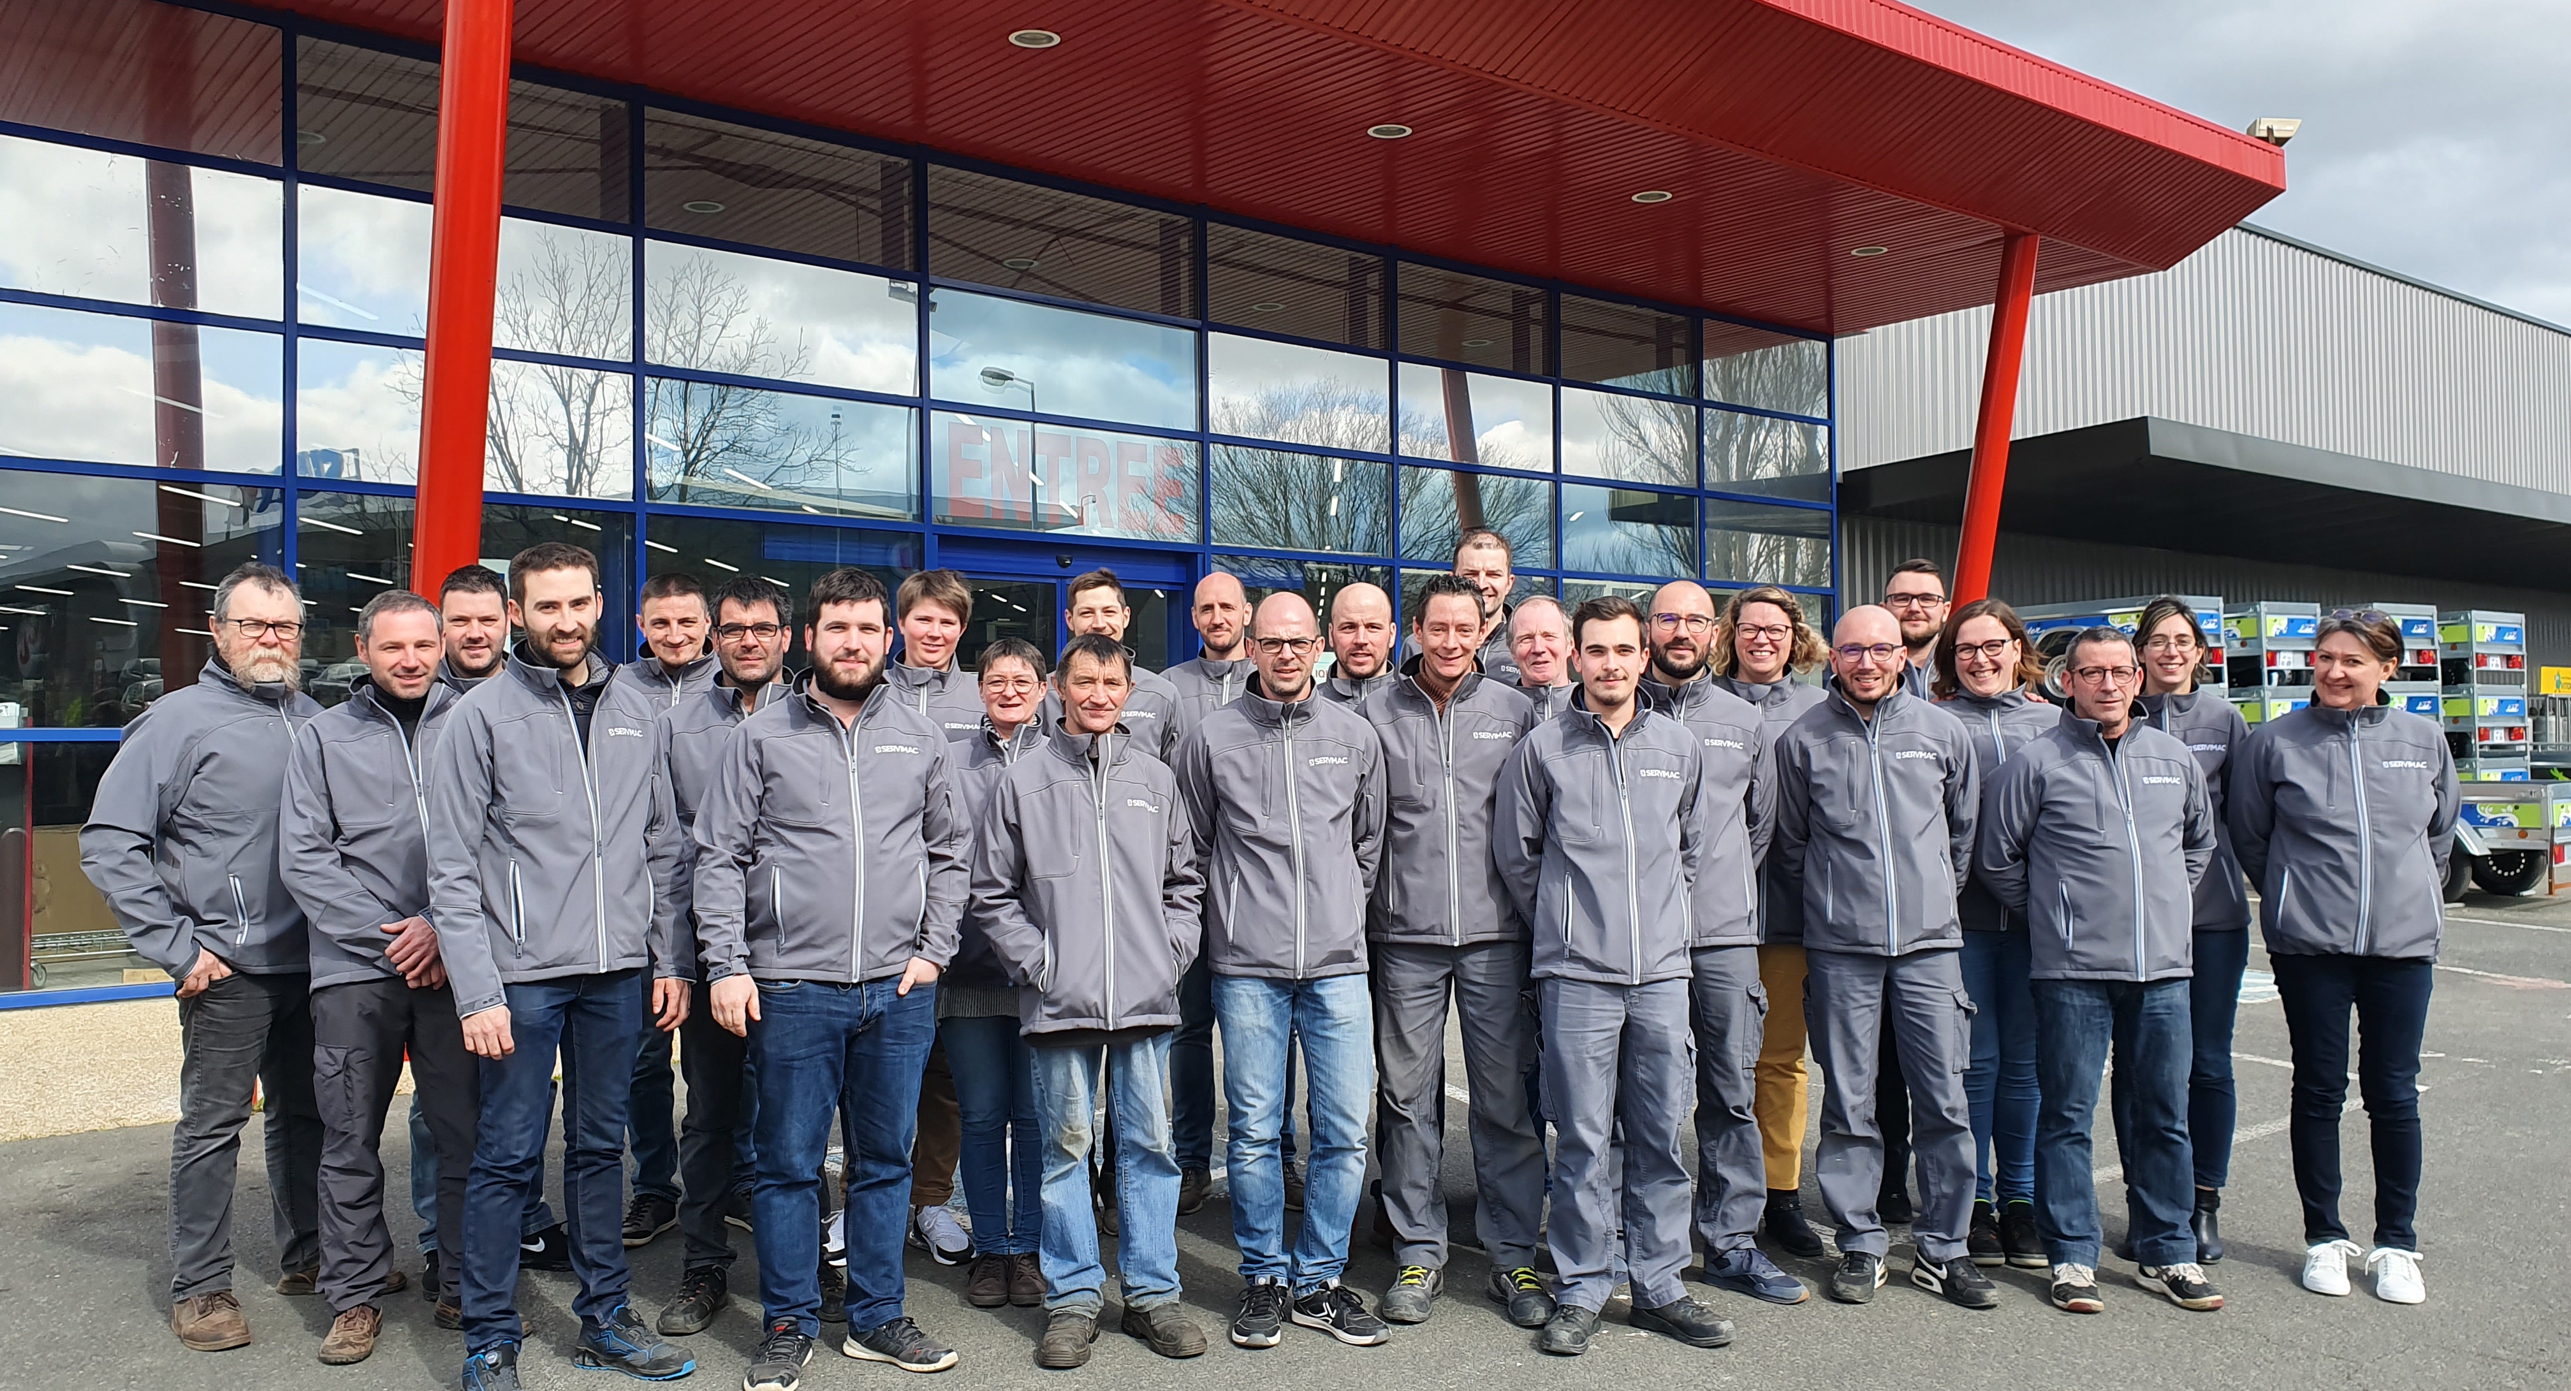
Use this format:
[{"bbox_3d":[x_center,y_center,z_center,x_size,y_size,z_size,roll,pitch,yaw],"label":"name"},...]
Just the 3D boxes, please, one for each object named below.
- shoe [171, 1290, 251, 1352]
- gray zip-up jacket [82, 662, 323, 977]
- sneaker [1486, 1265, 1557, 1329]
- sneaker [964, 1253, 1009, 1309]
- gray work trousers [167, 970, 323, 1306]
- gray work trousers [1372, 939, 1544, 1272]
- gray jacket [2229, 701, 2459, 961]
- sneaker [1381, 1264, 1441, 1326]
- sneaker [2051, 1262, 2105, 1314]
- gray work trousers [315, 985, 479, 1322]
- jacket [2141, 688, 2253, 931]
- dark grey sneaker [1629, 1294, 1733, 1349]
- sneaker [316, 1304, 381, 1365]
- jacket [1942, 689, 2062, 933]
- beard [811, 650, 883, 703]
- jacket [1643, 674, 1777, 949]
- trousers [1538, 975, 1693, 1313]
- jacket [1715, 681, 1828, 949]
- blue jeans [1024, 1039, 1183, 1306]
[{"bbox_3d":[-2.536,1.466,4.585,0.298,0.115,0.112,-2,-2,42],"label":"shoe"},{"bbox_3d":[-2.593,0.296,4.700,0.390,0.760,0.600,-2,-2,44],"label":"gray zip-up jacket"},{"bbox_3d":[0.570,1.433,4.701,0.105,0.115,0.285,0,-2,-6],"label":"sneaker"},{"bbox_3d":[-0.757,1.459,4.900,0.105,0.110,0.270,-1,-1,-8],"label":"sneaker"},{"bbox_3d":[-2.553,1.007,4.772,0.290,0.970,0.390,-2,-2,38],"label":"gray work trousers"},{"bbox_3d":[0.414,0.955,4.719,0.420,0.870,0.300,-1,-1,3],"label":"gray work trousers"},{"bbox_3d":[2.714,0.339,4.961,0.520,0.680,0.310,-1,-2,19],"label":"gray jacket"},{"bbox_3d":[0.326,1.475,4.822,0.112,0.110,0.298,-1,-2,21],"label":"sneaker"},{"bbox_3d":[1.943,1.414,4.746,0.110,0.120,0.295,-1,-1,18],"label":"sneaker"},{"bbox_3d":[-2.094,1.001,4.559,0.385,0.870,0.300,0,-1,-36],"label":"gray work trousers"},{"bbox_3d":[2.379,0.311,5.242,0.460,0.660,0.280,-1,-2,18],"label":"jacket"},{"bbox_3d":[0.938,1.460,4.595,0.110,0.110,0.295,1,-2,-42],"label":"dark grey sneaker"},{"bbox_3d":[-2.133,1.428,4.425,0.108,0.120,0.285,0,-2,-20],"label":"sneaker"},{"bbox_3d":[1.887,0.297,5.060,0.500,0.650,0.300,-1,-1,15],"label":"jacket"},{"bbox_3d":[-0.952,-0.041,4.190,0.152,0.112,0.110,0,-2,-14],"label":"beard"},{"bbox_3d":[1.006,0.294,4.920,0.520,0.710,0.350,-1,-1,3],"label":"jacket"},{"bbox_3d":[0.786,1.007,4.620,0.380,0.900,0.310,-1,-1,-5],"label":"trousers"},{"bbox_3d":[1.280,0.304,5.180,0.500,0.710,0.300,-1,-1,12],"label":"jacket"},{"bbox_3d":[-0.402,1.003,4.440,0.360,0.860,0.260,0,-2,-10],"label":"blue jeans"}]

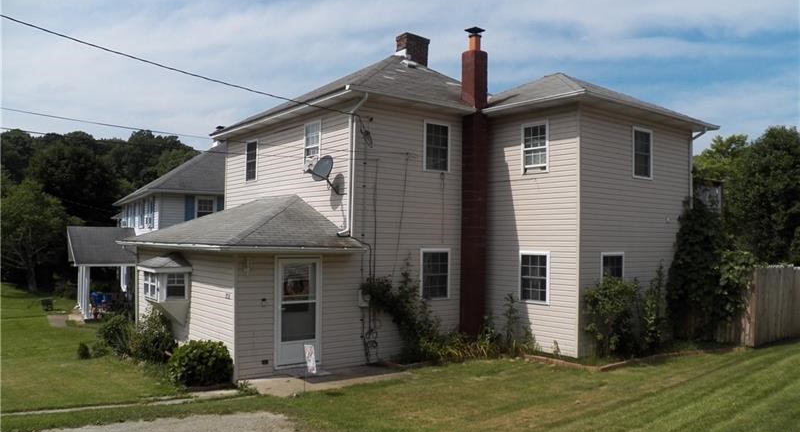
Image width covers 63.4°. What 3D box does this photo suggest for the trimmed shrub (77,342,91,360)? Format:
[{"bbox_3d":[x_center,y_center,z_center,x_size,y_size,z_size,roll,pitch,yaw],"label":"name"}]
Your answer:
[{"bbox_3d":[-7.141,3.057,14.600,0.320,0.420,0.320,2,-3,-38],"label":"trimmed shrub"}]

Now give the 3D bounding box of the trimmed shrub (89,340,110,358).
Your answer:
[{"bbox_3d":[-6.873,3.053,14.800,0.480,0.410,0.450,2,-3,-38],"label":"trimmed shrub"}]

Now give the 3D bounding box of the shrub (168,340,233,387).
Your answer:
[{"bbox_3d":[-3.550,2.590,11.500,1.100,0.780,1.050,2,-3,-38],"label":"shrub"}]

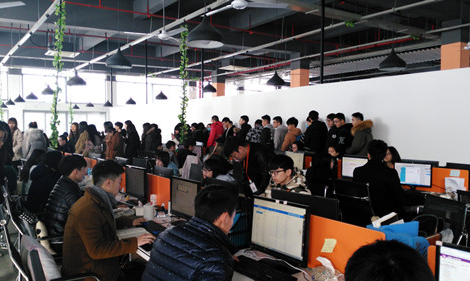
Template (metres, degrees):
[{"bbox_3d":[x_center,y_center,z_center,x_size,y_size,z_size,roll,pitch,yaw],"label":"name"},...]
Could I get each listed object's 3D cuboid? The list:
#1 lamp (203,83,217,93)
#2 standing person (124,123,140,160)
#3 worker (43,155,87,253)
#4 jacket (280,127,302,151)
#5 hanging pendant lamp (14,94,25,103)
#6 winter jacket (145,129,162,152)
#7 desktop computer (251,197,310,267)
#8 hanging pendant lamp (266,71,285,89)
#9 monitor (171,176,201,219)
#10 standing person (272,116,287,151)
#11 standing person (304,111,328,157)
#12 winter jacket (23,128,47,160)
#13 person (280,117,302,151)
[{"bbox_3d":[-0.548,-1.180,8.000,0.330,0.250,0.330,-1,3,0],"label":"lamp"},{"bbox_3d":[-2.520,0.394,8.800,0.360,1.670,0.480,0,2,-7],"label":"standing person"},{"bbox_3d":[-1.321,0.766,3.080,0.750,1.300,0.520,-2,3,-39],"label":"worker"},{"bbox_3d":[1.187,0.069,7.450,0.360,0.700,0.500,1,2,18],"label":"jacket"},{"bbox_3d":[-6.851,-1.331,11.400,0.330,0.250,0.330,-3,3,-39],"label":"hanging pendant lamp"},{"bbox_3d":[-2.016,0.049,8.800,0.380,0.750,0.500,-1,2,-6],"label":"winter jacket"},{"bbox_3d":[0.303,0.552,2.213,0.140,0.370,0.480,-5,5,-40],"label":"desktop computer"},{"bbox_3d":[0.727,-1.093,6.350,0.330,0.260,0.330,-1,3,0],"label":"hanging pendant lamp"},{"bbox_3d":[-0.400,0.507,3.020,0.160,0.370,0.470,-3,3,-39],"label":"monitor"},{"bbox_3d":[0.968,0.381,7.700,0.340,1.760,0.480,1,2,18],"label":"standing person"},{"bbox_3d":[1.460,0.363,6.450,0.520,1.800,0.360,-1,3,-18],"label":"standing person"},{"bbox_3d":[-4.152,0.083,7.400,0.320,0.660,0.470,1,3,38],"label":"winter jacket"},{"bbox_3d":[1.214,0.319,7.675,0.420,1.630,0.500,1,4,28],"label":"person"}]

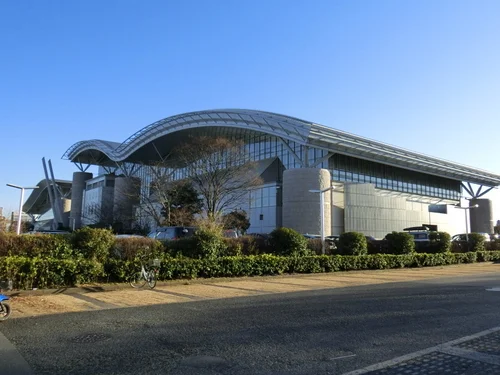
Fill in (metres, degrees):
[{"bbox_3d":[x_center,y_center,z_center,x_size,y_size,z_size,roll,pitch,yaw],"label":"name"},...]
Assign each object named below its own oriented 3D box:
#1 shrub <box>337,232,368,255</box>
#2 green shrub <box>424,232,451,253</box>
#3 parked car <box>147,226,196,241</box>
[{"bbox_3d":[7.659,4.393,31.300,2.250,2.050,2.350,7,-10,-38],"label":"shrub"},{"bbox_3d":[15.560,4.645,34.579,1.900,1.850,1.800,6,-10,-39],"label":"green shrub"},{"bbox_3d":[-4.545,3.283,24.181,1.600,1.850,3.900,6,-10,-39],"label":"parked car"}]

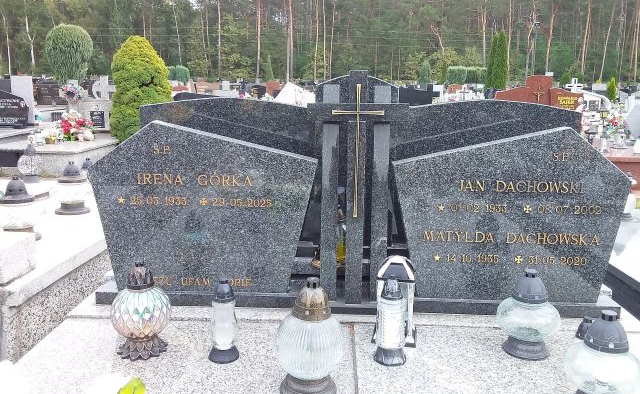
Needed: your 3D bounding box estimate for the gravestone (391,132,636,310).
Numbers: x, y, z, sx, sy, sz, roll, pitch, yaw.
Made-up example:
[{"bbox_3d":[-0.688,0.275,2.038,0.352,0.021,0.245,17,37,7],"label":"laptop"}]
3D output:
[{"bbox_3d":[0.689,0.064,1.927,0.844,0.640,0.085,1,8,2],"label":"gravestone"}]

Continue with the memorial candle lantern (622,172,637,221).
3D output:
[{"bbox_3d":[1.778,-0.004,2.980,0.094,0.278,0.094,8,15,31],"label":"memorial candle lantern"}]

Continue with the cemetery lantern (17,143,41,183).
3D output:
[{"bbox_3d":[-1.885,-0.222,3.356,0.130,0.248,0.130,-7,14,-29],"label":"cemetery lantern"}]

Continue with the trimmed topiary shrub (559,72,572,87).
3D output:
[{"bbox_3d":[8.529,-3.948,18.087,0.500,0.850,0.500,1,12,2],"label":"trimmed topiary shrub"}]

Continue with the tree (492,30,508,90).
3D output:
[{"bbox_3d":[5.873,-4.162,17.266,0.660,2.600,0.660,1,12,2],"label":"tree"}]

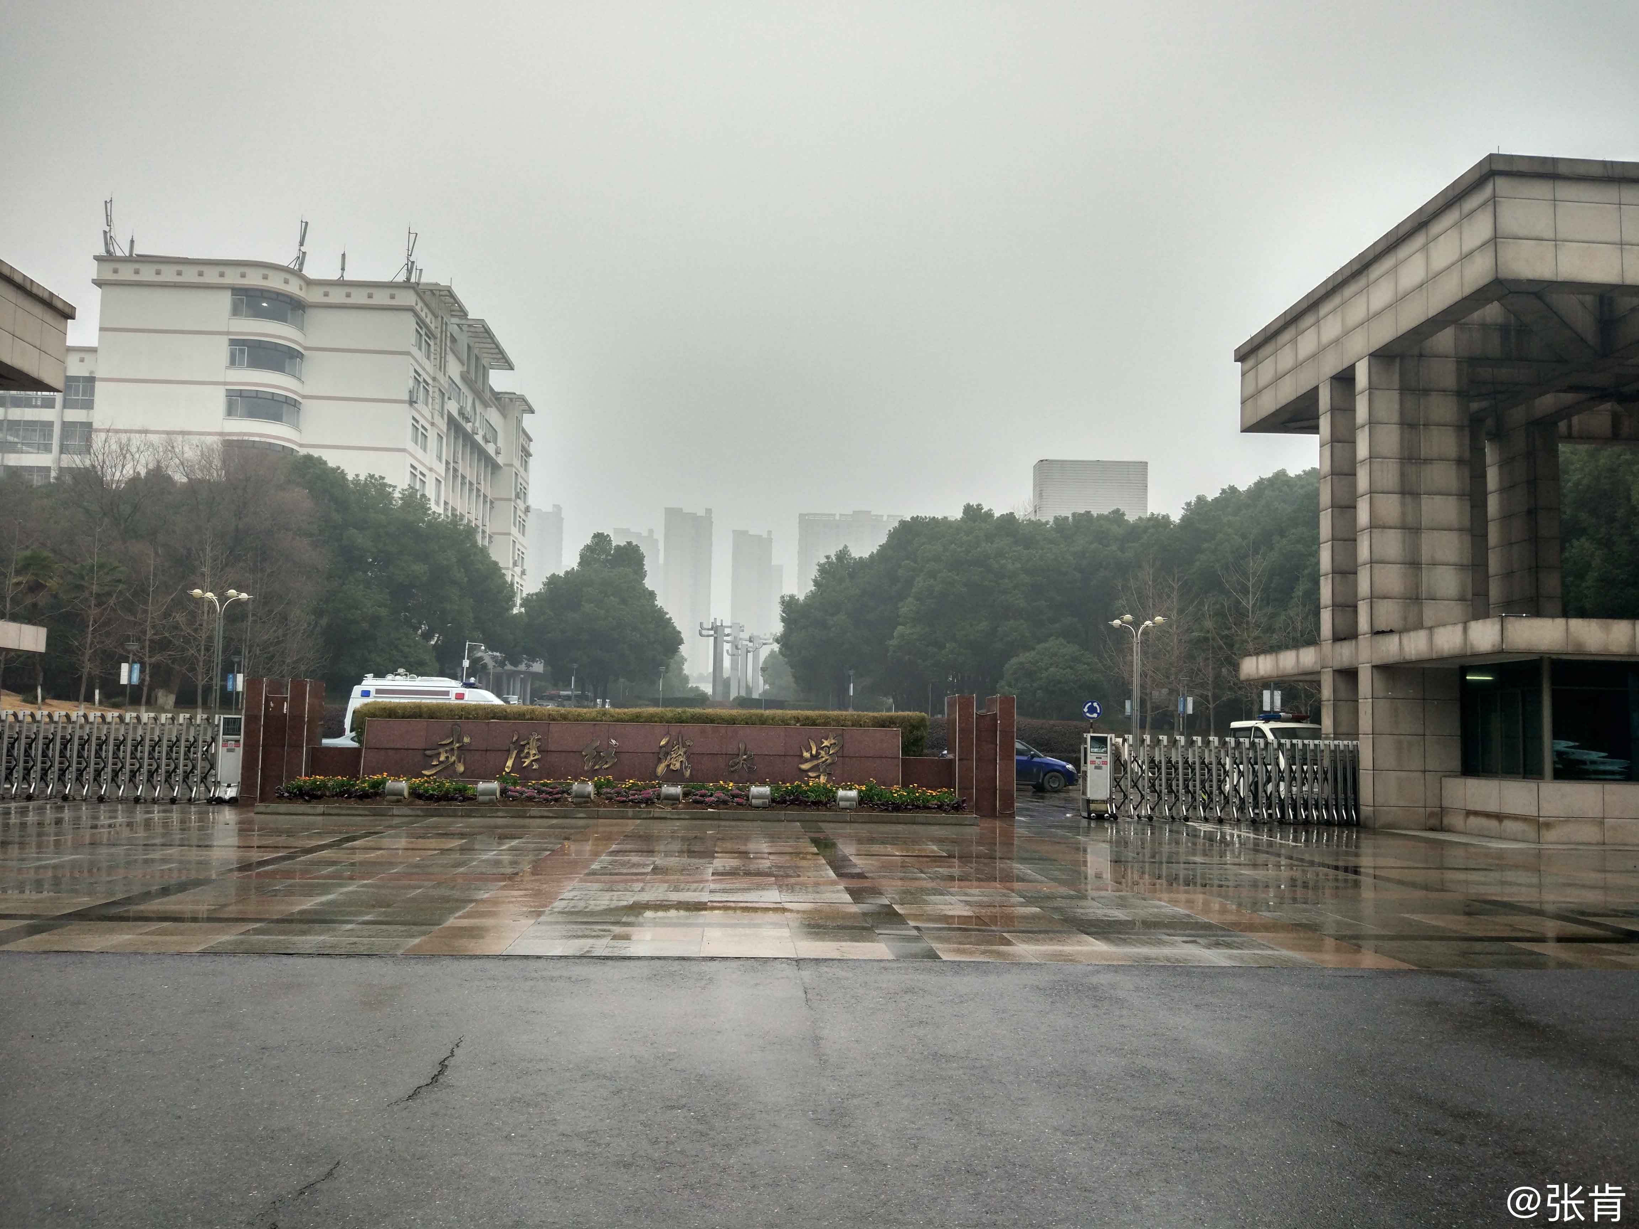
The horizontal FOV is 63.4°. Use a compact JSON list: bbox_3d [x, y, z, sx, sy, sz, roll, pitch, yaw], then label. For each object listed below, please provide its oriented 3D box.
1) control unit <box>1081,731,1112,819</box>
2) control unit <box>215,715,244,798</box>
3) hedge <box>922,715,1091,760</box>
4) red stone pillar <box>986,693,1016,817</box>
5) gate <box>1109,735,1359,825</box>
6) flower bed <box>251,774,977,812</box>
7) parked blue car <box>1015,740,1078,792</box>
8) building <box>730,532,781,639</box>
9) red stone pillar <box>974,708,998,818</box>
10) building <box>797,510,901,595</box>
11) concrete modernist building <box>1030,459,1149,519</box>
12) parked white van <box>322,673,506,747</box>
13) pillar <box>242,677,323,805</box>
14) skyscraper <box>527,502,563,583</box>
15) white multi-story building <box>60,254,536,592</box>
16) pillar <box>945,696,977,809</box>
[{"bbox_3d":[5.604,3.256,26.790,0.482,1.740,0.500,2,-5,-4],"label":"control unit"},{"bbox_3d":[-11.515,2.822,26.000,0.461,1.740,0.500,2,-5,-4],"label":"control unit"},{"bbox_3d":[9.110,6.034,62.695,7.743,2.350,2.500,2,-5,-4],"label":"hedge"},{"bbox_3d":[3.741,2.890,27.254,0.351,2.480,1.200,2,-5,-4],"label":"red stone pillar"},{"bbox_3d":[8.336,3.329,26.737,4.979,1.700,0.650,2,-5,-4],"label":"gate"},{"bbox_3d":[-3.405,3.110,23.013,11.700,0.500,1.550,2,-5,-3],"label":"flower bed"},{"bbox_3d":[5.633,4.402,39.063,4.200,1.500,1.700,0,-5,10],"label":"parked blue car"},{"bbox_3d":[-34.095,9.668,655.874,20.338,99.547,20.000,2,-5,-4],"label":"building"},{"bbox_3d":[3.224,2.932,26.109,0.440,2.015,0.750,2,-5,-4],"label":"red stone pillar"},{"bbox_3d":[16.542,5.425,603.304,55.307,100.682,18.000,2,-5,-4],"label":"building"},{"bbox_3d":[38.886,-0.977,195.364,15.880,41.491,13.000,1,-5,-1],"label":"concrete modernist building"},{"bbox_3d":[-9.132,3.072,34.052,5.500,2.650,2.050,1,-5,-2],"label":"parked white van"},{"bbox_3d":[-10.712,2.527,26.634,1.154,2.480,1.200,2,-5,-4],"label":"pillar"},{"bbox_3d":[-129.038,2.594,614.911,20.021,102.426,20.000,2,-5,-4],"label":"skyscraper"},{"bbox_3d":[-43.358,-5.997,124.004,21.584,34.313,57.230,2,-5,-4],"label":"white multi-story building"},{"bbox_3d":[2.824,2.782,26.322,0.339,2.336,1.200,2,-5,-4],"label":"pillar"}]

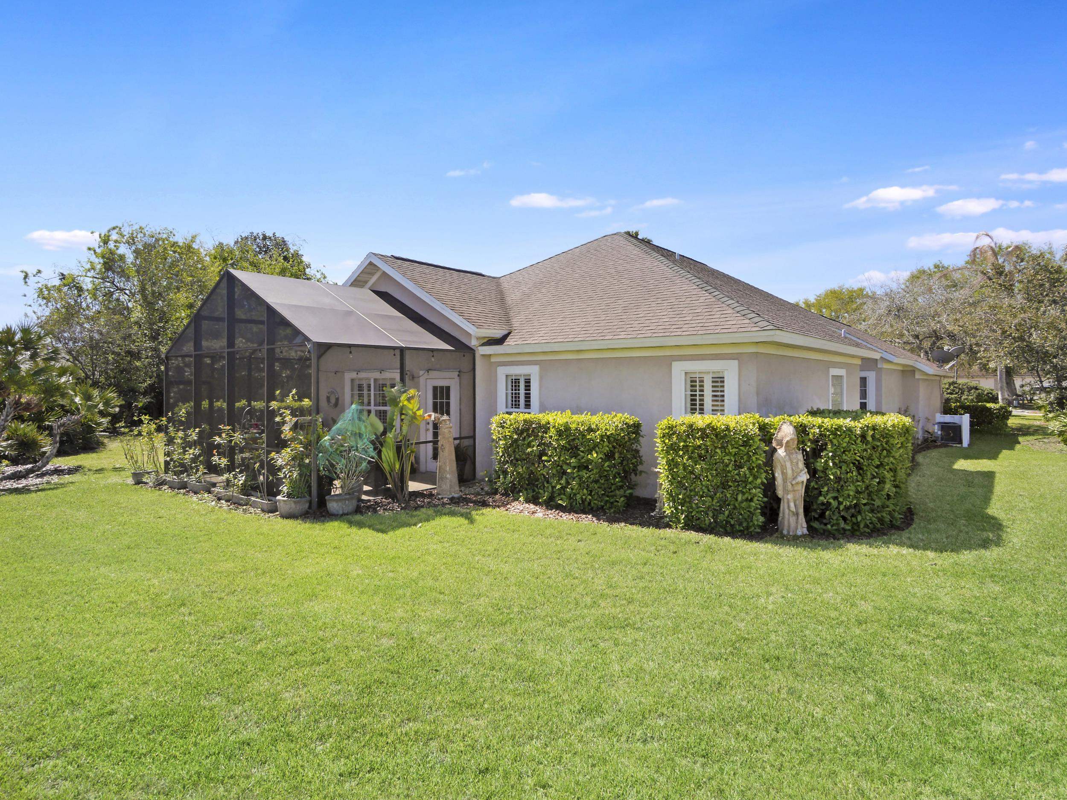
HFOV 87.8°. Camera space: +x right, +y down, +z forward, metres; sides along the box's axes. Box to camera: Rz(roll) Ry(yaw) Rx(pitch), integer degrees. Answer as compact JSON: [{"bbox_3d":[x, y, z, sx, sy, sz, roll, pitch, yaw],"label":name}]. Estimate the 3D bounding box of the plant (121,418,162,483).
[{"bbox_3d":[-8.204,1.036,11.631,0.760,1.400,0.740,-1,2,-35],"label":"plant"}]

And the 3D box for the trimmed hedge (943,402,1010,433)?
[{"bbox_3d":[17.796,0.694,22.584,2.500,1.180,1.700,1,2,37],"label":"trimmed hedge"}]

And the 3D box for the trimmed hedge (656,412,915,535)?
[{"bbox_3d":[3.645,0.979,8.329,3.450,1.550,1.750,0,2,13],"label":"trimmed hedge"}]

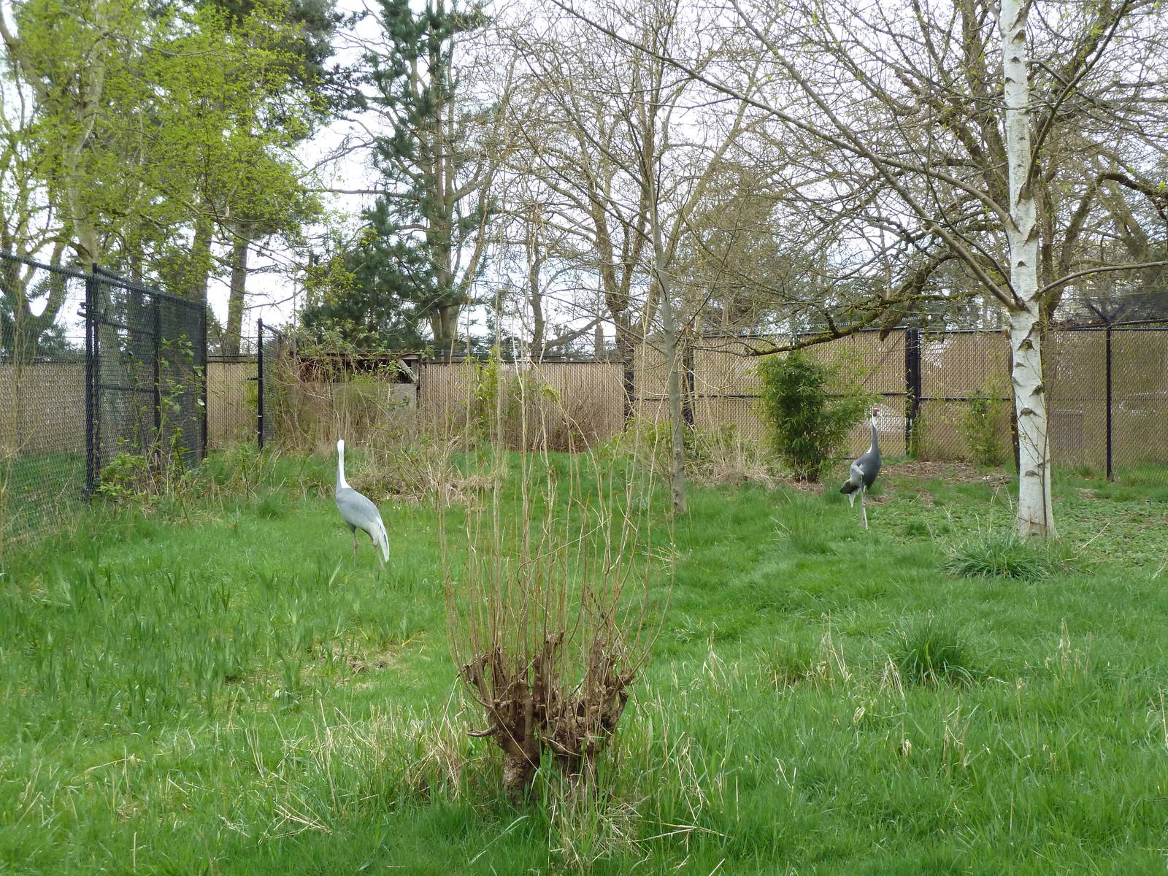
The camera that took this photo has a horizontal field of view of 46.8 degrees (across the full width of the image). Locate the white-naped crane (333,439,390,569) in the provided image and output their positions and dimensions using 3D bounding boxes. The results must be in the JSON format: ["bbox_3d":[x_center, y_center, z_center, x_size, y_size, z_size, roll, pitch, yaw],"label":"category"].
[{"bbox_3d":[-2.041,0.630,12.500,0.660,1.240,0.280,0,0,40],"label":"white-naped crane"}]

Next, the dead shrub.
[{"bbox_3d":[-0.115,0.670,5.300,0.870,1.530,0.780,0,0,0],"label":"dead shrub"}]

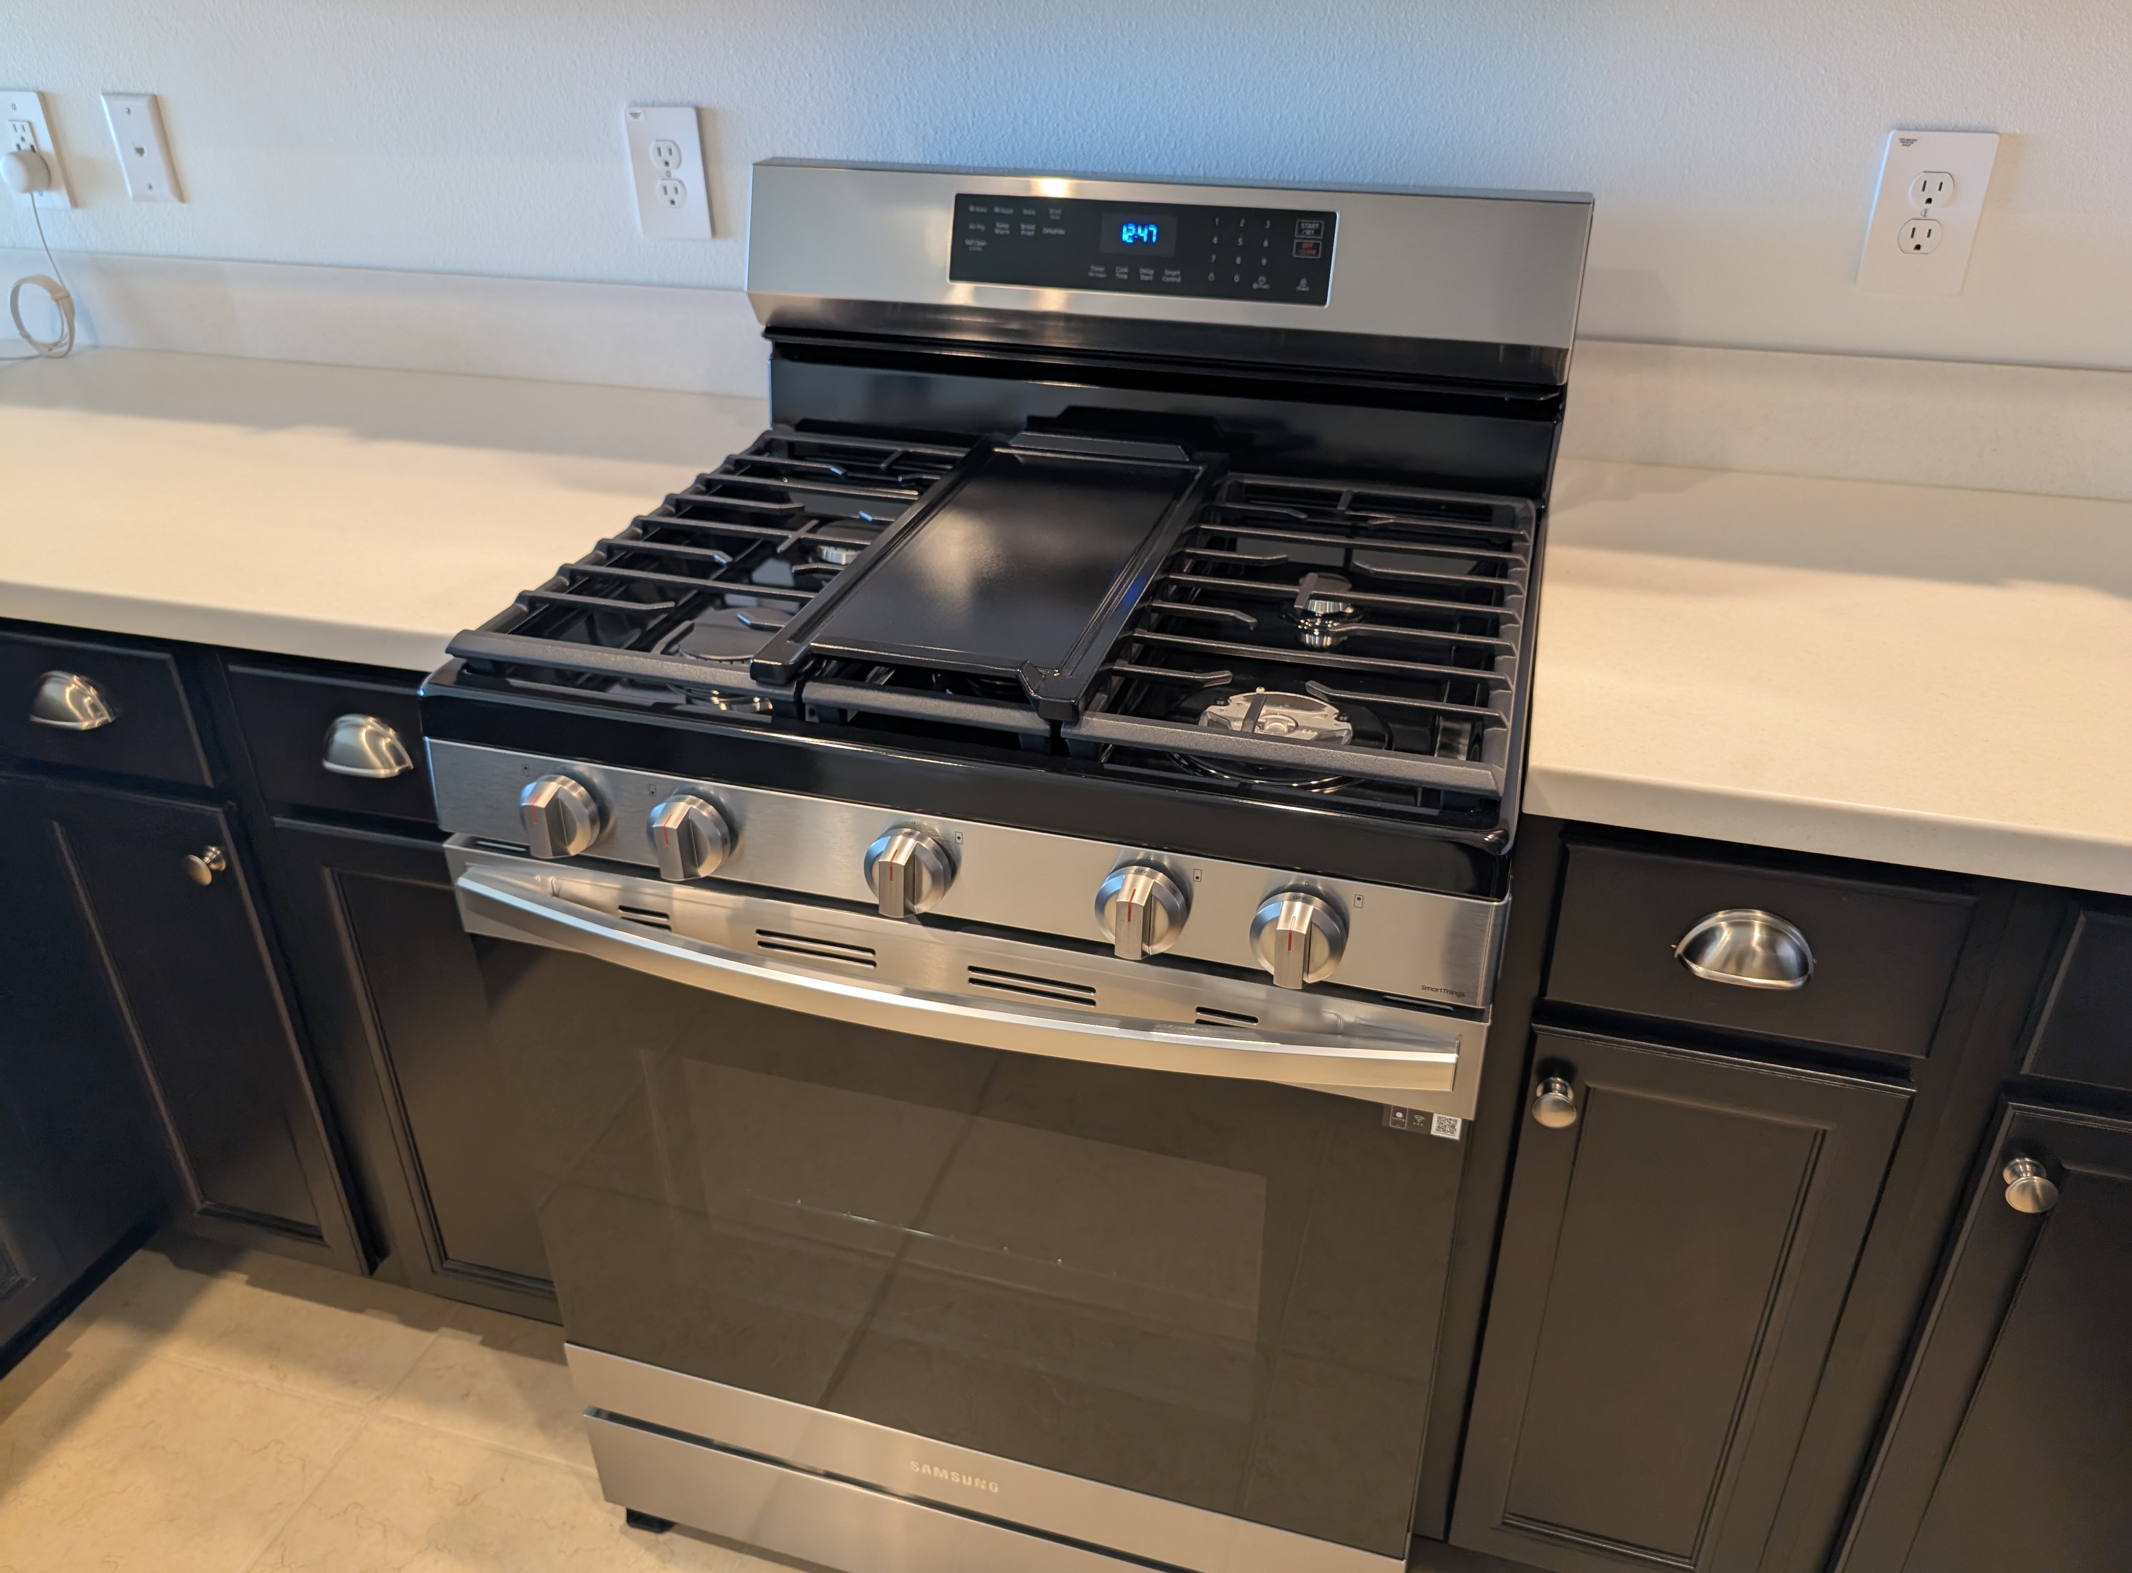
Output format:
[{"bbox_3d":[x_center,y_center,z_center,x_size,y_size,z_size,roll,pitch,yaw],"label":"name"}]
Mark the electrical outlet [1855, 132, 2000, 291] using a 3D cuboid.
[{"bbox_3d":[0.708,-0.470,1.218,0.079,0.123,0.009,8,30,14],"label":"electrical outlet"}]

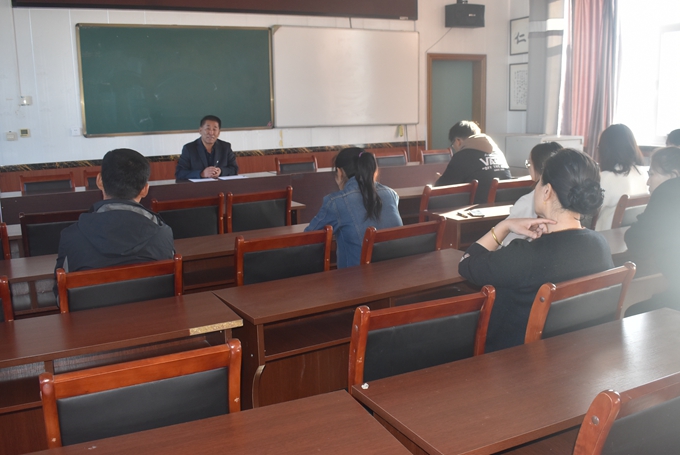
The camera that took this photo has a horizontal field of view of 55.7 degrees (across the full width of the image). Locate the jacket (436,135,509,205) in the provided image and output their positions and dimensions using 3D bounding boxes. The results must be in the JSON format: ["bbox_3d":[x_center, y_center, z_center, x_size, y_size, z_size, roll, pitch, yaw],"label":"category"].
[{"bbox_3d":[0.976,-0.346,4.807,0.640,0.670,0.520,-7,13,-28],"label":"jacket"}]

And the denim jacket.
[{"bbox_3d":[0.065,0.057,3.262,0.450,0.630,0.460,-7,12,-30],"label":"denim jacket"}]

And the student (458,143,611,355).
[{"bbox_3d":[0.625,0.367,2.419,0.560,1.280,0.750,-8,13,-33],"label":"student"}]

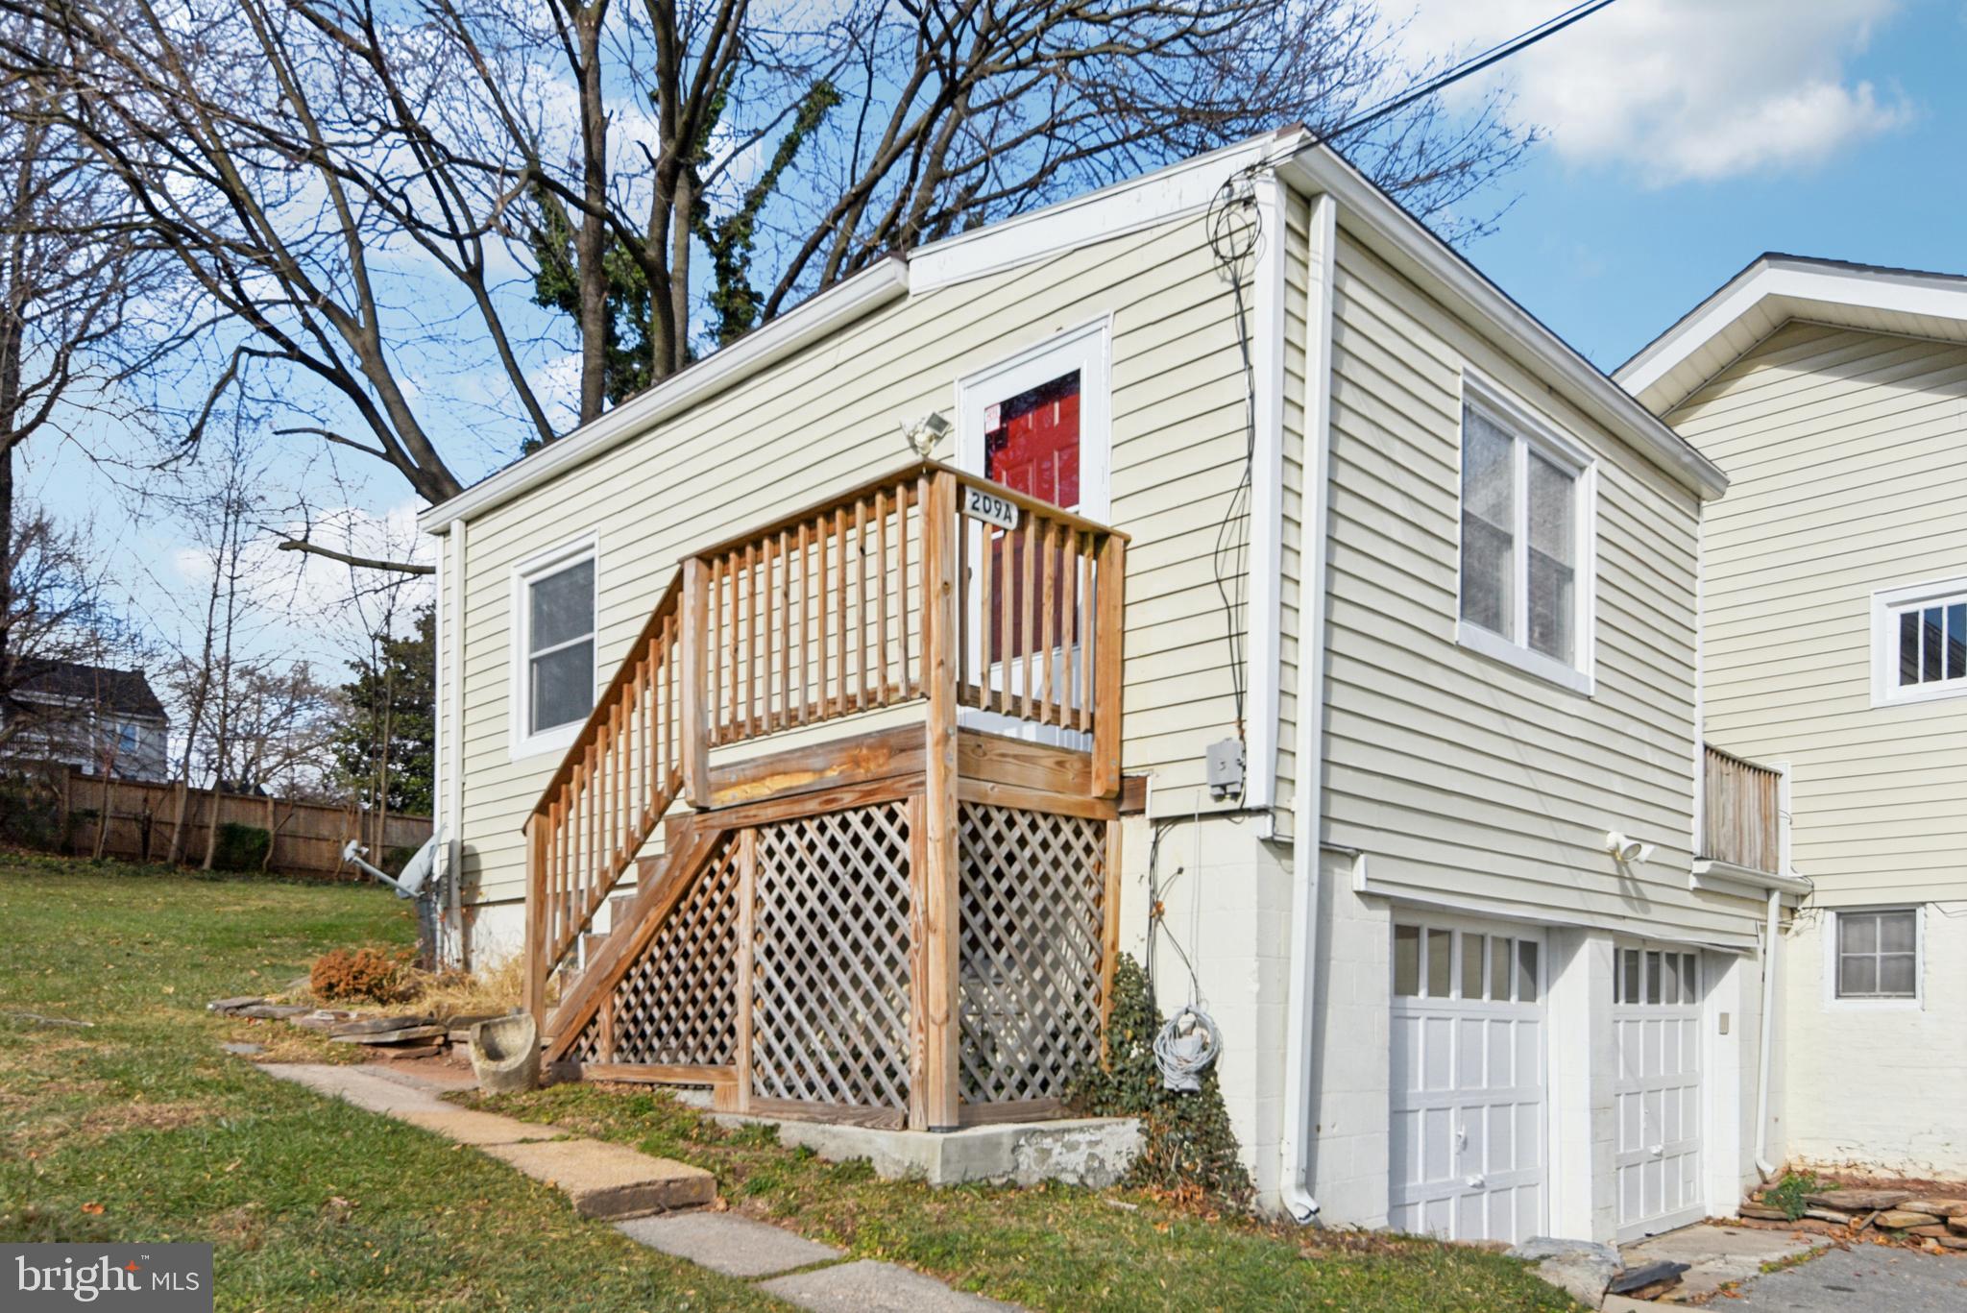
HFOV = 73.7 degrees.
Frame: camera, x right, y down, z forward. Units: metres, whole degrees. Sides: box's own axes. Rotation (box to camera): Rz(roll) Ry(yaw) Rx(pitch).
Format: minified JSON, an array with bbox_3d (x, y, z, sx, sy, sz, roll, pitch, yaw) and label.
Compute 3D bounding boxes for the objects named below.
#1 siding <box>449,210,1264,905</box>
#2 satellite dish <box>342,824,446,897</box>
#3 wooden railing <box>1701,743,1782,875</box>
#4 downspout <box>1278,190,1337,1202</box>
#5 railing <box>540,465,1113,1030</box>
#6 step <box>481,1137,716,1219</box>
[{"bbox_3d":[-1.550,-0.080,8.130,7.500,3.200,0.150,-7,-12,41],"label":"siding"},{"bbox_3d":[-4.500,1.580,10.100,0.750,0.580,0.580,3,-9,-17],"label":"satellite dish"},{"bbox_3d":[5.920,1.250,10.200,0.100,0.880,1.950,-7,-12,41],"label":"wooden railing"},{"bbox_3d":[1.430,0.110,5.840,0.200,4.550,0.100,-7,-12,41],"label":"downspout"},{"bbox_3d":[-1.030,0.600,6.920,3.550,2.400,1.220,-7,-12,41],"label":"railing"},{"bbox_3d":[-1.590,2.090,5.290,0.850,0.150,0.620,-7,-12,41],"label":"step"}]

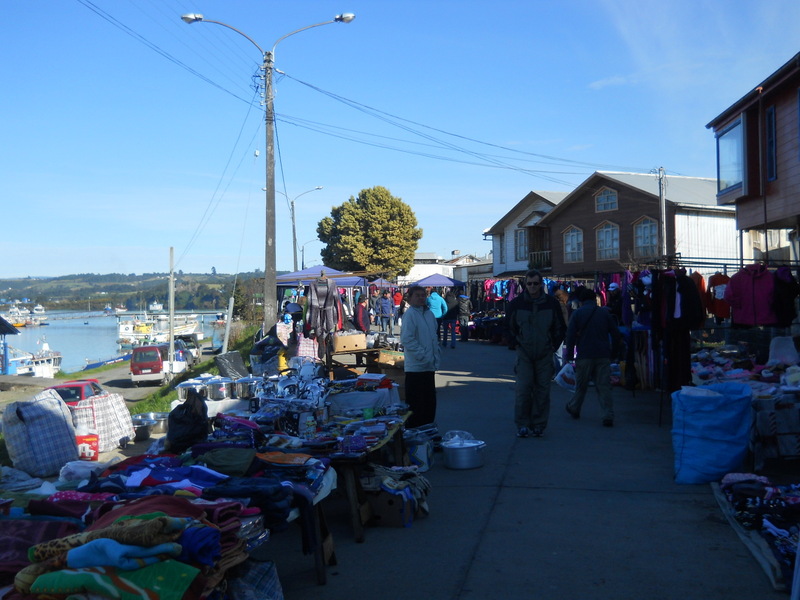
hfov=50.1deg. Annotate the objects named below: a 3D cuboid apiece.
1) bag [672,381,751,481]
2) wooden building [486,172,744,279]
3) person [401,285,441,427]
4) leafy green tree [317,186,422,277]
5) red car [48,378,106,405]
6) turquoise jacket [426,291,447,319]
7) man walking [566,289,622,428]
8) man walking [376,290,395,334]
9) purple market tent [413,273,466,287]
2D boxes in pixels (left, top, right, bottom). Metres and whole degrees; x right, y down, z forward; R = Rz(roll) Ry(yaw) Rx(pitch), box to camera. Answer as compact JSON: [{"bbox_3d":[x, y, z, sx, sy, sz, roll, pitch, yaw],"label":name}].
[{"bbox_3d":[2.600,1.120,7.150,0.570,0.760,0.450,0,0,6],"label":"bag"},{"bbox_3d":[13.200,-2.400,45.700,10.000,7.600,17.500,0,0,-21],"label":"wooden building"},{"bbox_3d":[0.235,0.660,9.750,0.460,1.660,0.330,0,0,-37],"label":"person"},{"bbox_3d":[-2.140,-3.300,60.000,7.200,9.200,7.200,0,0,0],"label":"leafy green tree"},{"bbox_3d":[-10.200,3.300,26.500,1.650,1.420,4.300,0,0,-7],"label":"red car"},{"bbox_3d":[1.180,0.170,27.000,0.660,0.820,0.420,0,0,0],"label":"turquoise jacket"},{"bbox_3d":[2.330,0.690,10.150,0.580,1.650,0.520,0,0,23],"label":"man walking"},{"bbox_3d":[-0.520,0.500,32.000,0.550,1.740,0.520,0,0,18],"label":"man walking"},{"bbox_3d":[2.250,-0.080,50.000,2.800,2.900,2.800,0,0,15],"label":"purple market tent"}]

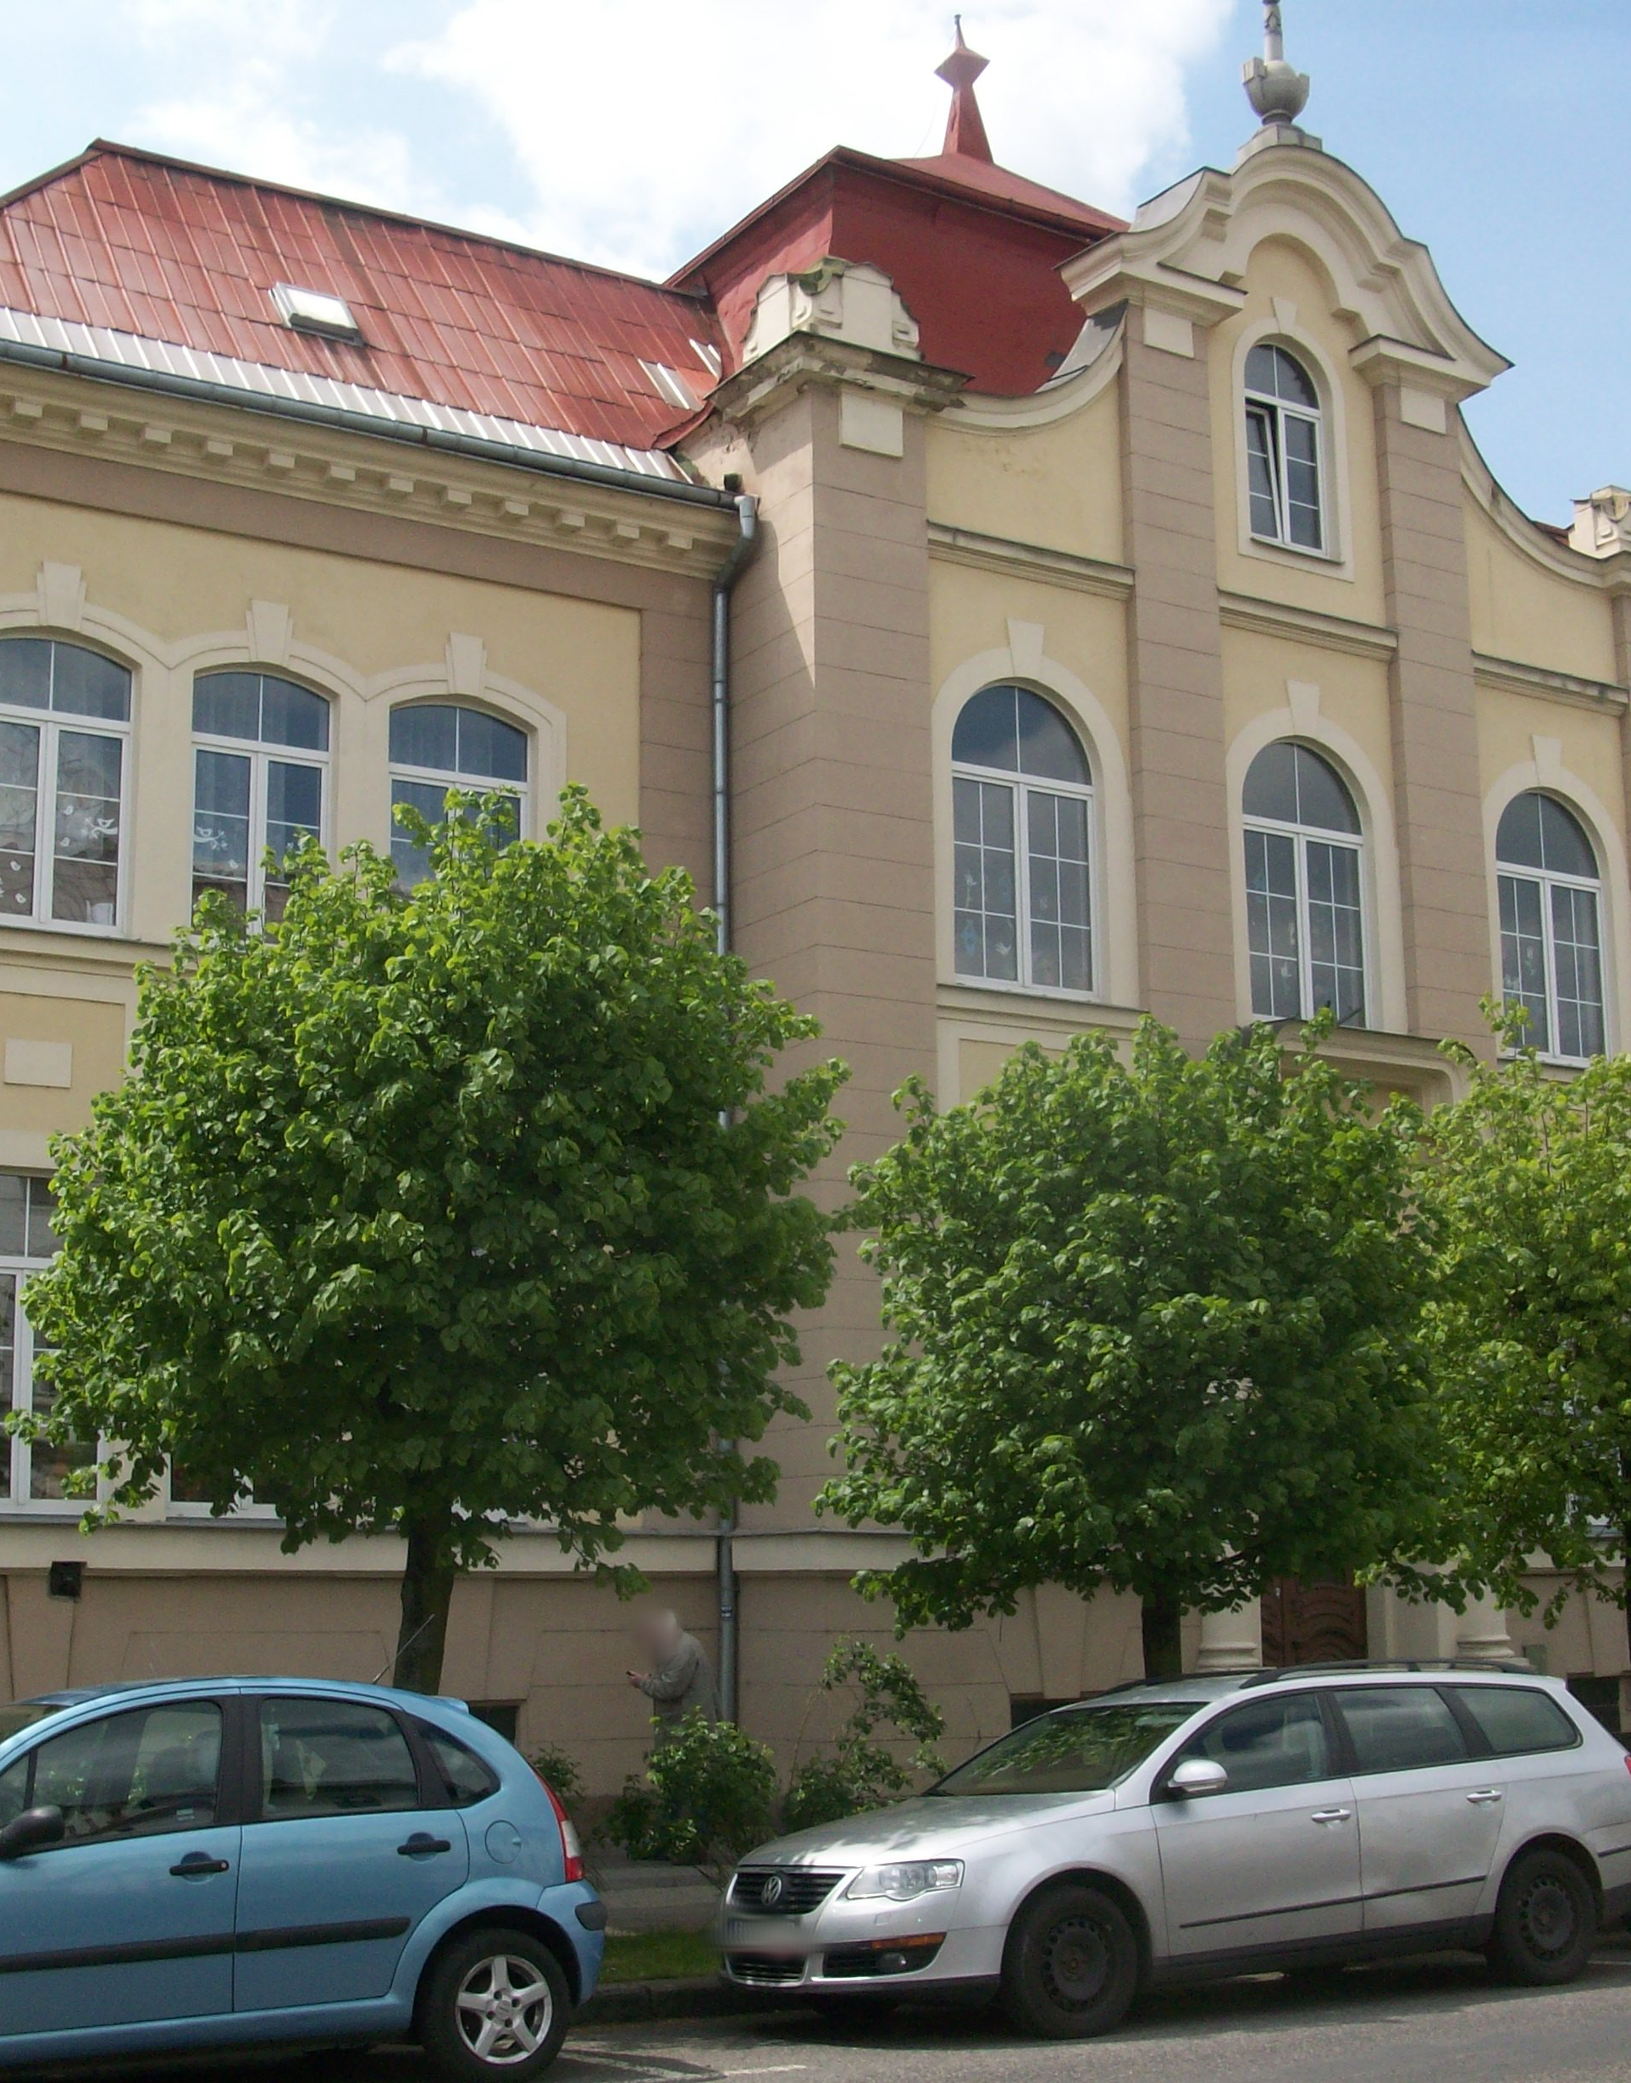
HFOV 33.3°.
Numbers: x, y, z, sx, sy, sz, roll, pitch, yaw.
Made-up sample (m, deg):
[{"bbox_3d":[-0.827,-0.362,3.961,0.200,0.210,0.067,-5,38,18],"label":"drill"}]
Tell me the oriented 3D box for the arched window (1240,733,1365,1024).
[{"bbox_3d":[4.488,-1.480,25.059,1.448,2.686,0.160,6,-13,-30],"label":"arched window"}]

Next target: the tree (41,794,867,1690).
[{"bbox_3d":[-1.800,1.495,13.274,3.900,5.650,3.900,6,-13,-31],"label":"tree"}]

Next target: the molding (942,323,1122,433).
[{"bbox_3d":[1.914,-5.851,23.879,2.133,1.341,0.350,6,-13,-31],"label":"molding"}]

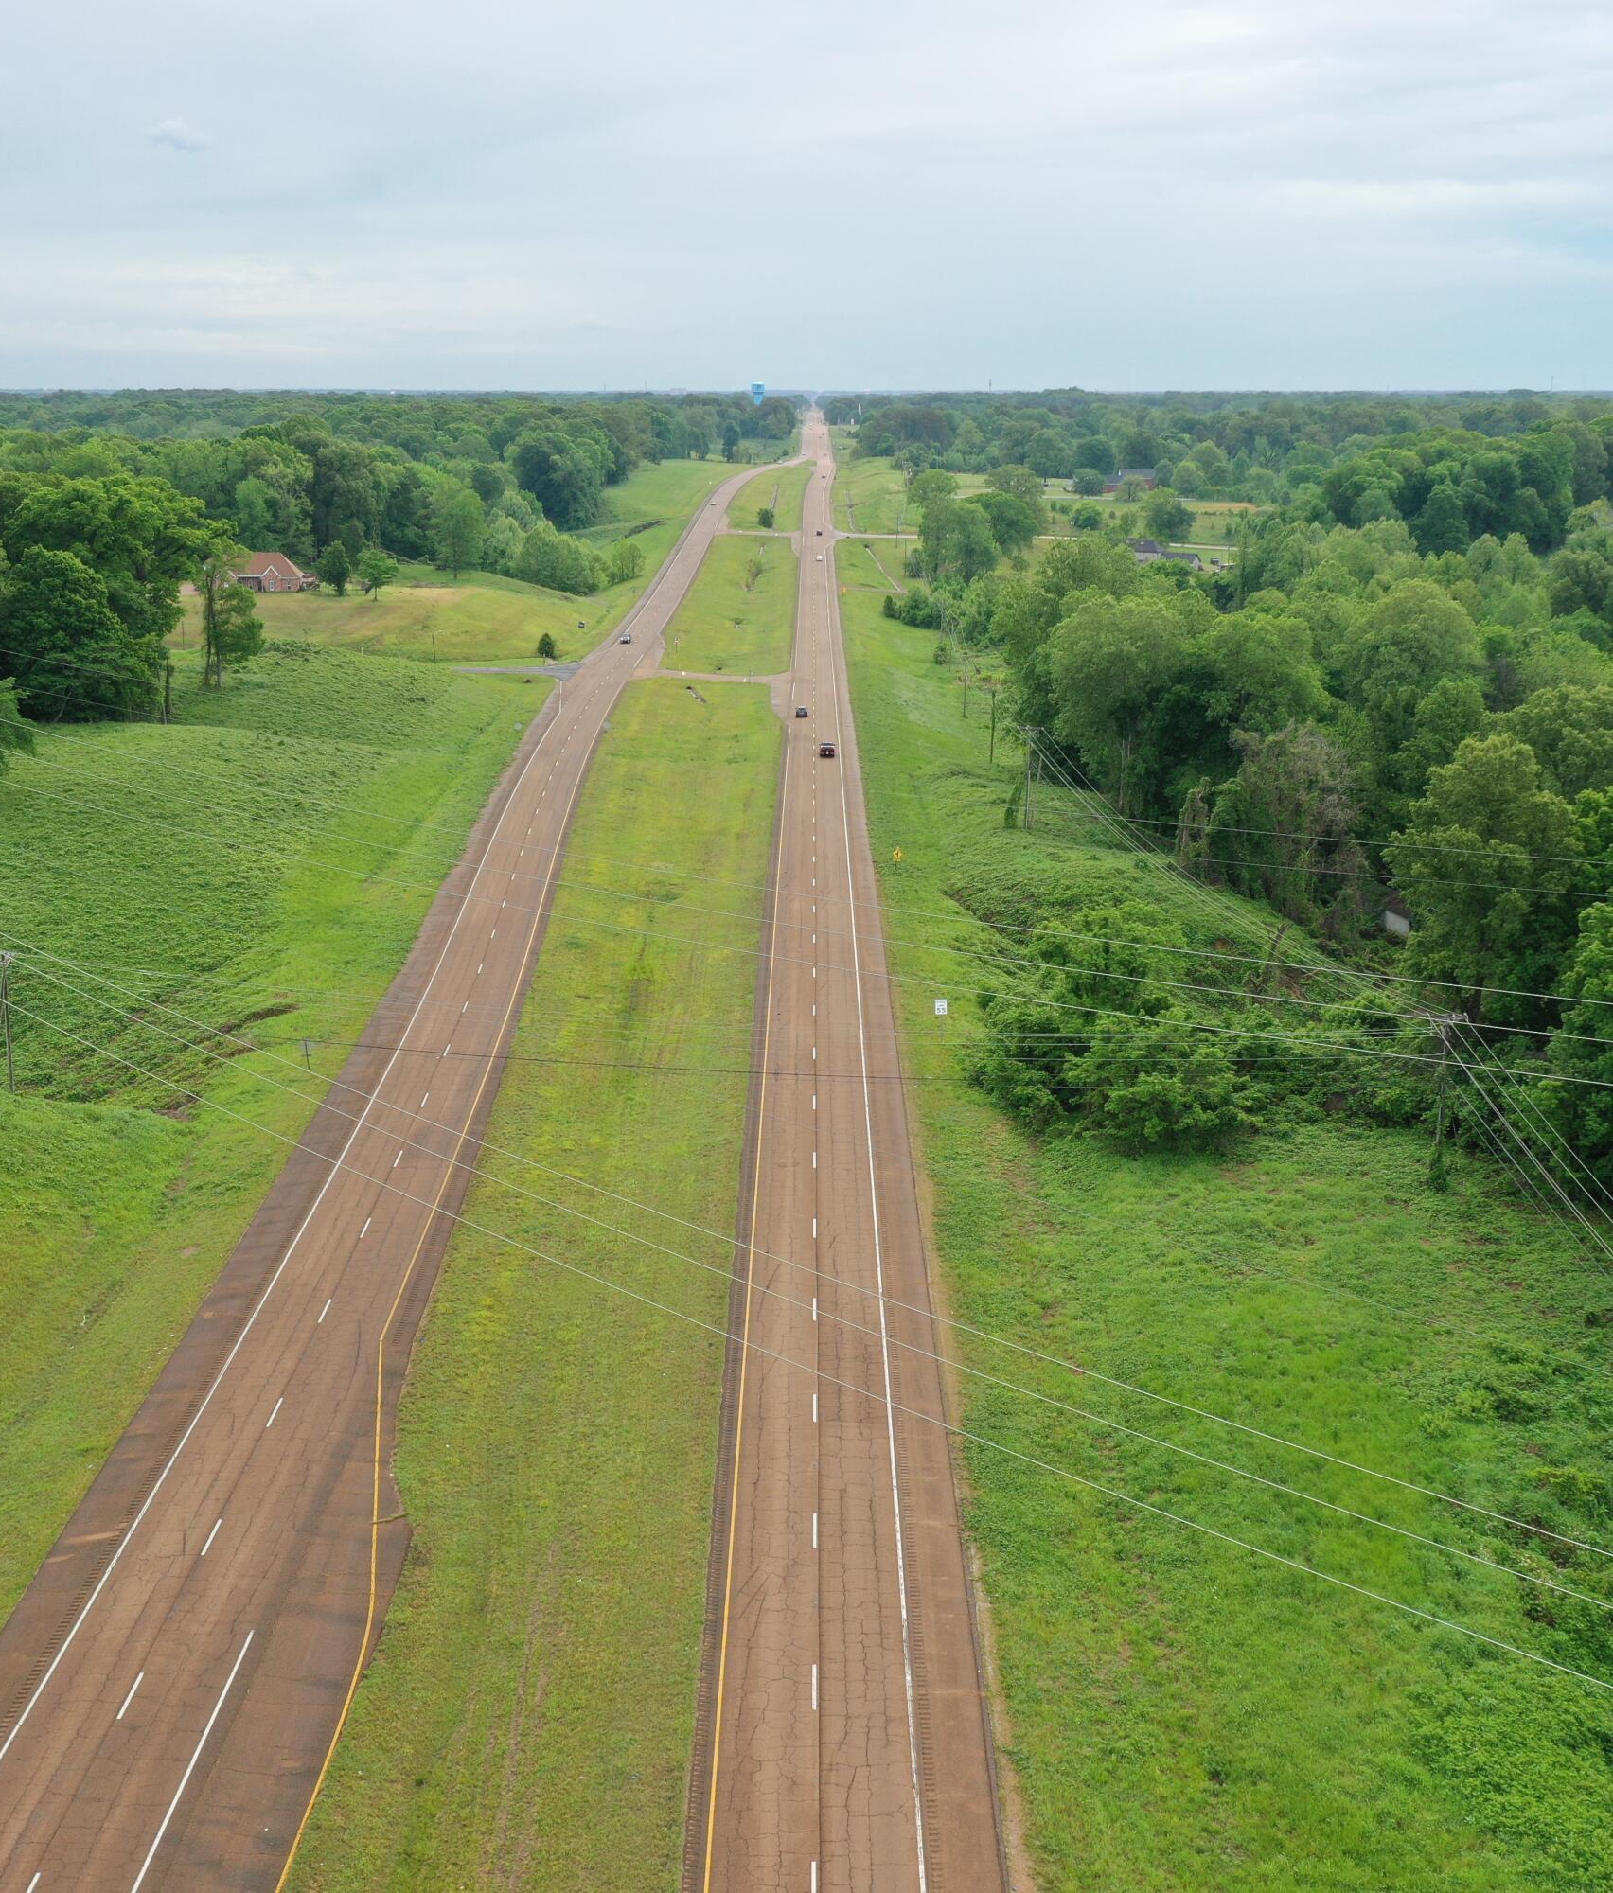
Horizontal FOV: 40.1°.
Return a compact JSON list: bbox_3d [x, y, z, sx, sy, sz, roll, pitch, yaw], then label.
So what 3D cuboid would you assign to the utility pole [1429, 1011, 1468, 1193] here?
[{"bbox_3d":[40.590,9.860,139.820,2.500,11.590,0.400,-2,14,-7],"label":"utility pole"}]

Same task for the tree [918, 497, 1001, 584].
[{"bbox_3d":[39.590,-104.690,571.120,21.230,22.070,21.230,0,14,0],"label":"tree"}]

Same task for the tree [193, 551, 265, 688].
[{"bbox_3d":[-78.870,-44.690,301.980,9.100,18.410,9.100,0,14,0],"label":"tree"}]

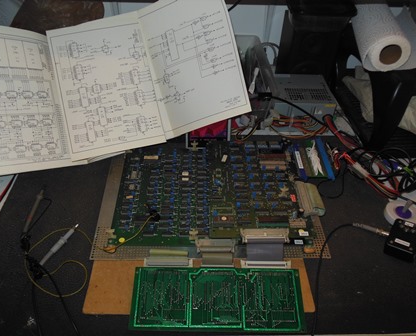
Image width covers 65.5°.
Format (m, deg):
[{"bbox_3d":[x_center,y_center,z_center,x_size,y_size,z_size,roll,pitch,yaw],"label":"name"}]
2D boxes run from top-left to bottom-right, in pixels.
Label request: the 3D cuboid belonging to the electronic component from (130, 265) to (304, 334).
[{"bbox_3d":[0.016,0.209,0.515,0.267,0.014,0.097,2,56,-2],"label":"electronic component"}]

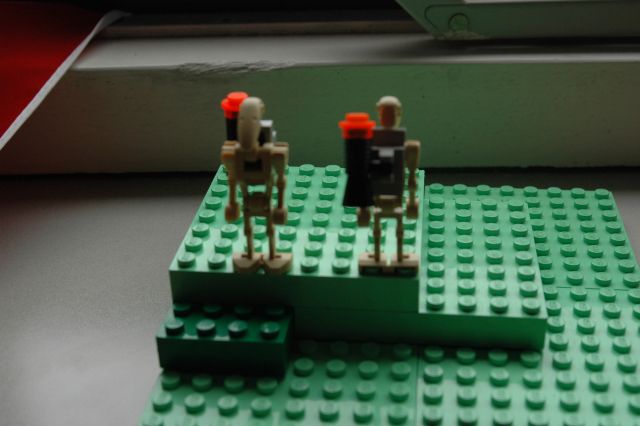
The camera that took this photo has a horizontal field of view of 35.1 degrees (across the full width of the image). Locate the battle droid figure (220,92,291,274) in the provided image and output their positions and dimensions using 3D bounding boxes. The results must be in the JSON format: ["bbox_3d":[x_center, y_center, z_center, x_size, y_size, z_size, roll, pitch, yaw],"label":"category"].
[{"bbox_3d":[-0.015,-0.008,0.252,0.018,0.046,0.015,2,28,6],"label":"battle droid figure"}]

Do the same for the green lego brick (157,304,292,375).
[{"bbox_3d":[-0.023,0.031,0.257,0.032,0.011,0.016,2,28,6],"label":"green lego brick"}]

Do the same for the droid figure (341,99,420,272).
[{"bbox_3d":[0.015,-0.005,0.244,0.018,0.046,0.015,2,28,6],"label":"droid figure"}]

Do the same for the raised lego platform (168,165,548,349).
[{"bbox_3d":[0.013,0.009,0.287,0.096,0.021,0.064,2,28,6],"label":"raised lego platform"}]

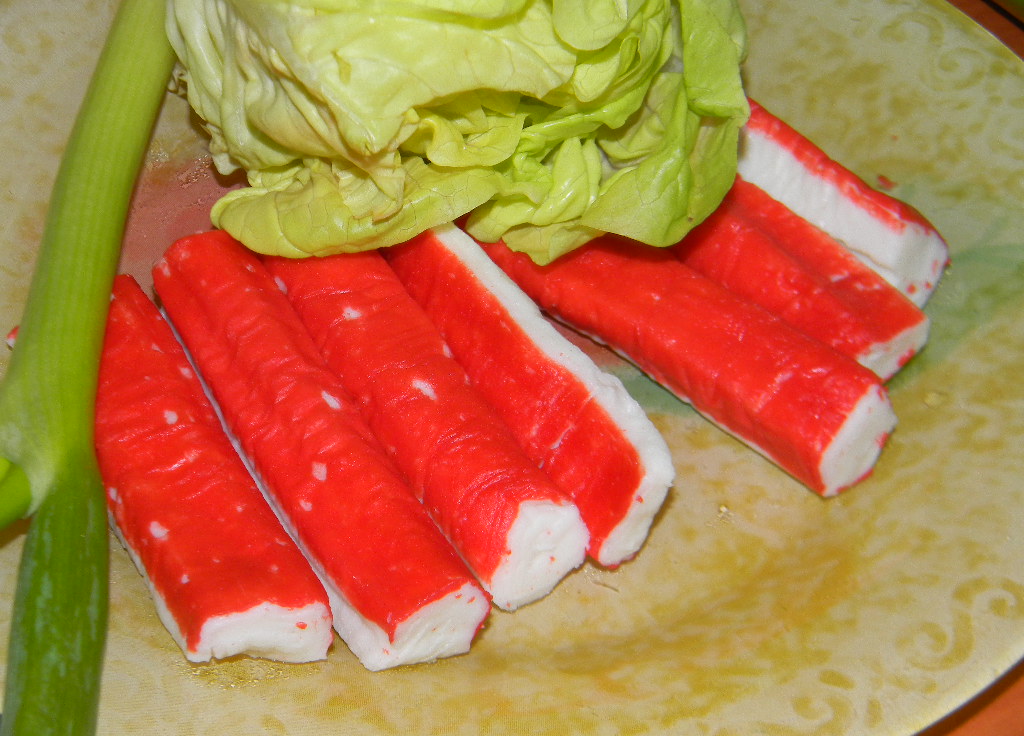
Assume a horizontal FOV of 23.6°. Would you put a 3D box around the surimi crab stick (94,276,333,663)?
[{"bbox_3d":[-0.057,0.016,0.400,0.019,0.013,0.079,-19,50,-21],"label":"surimi crab stick"}]

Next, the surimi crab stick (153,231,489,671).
[{"bbox_3d":[-0.035,0.013,0.405,0.018,0.013,0.088,-20,51,-22],"label":"surimi crab stick"}]

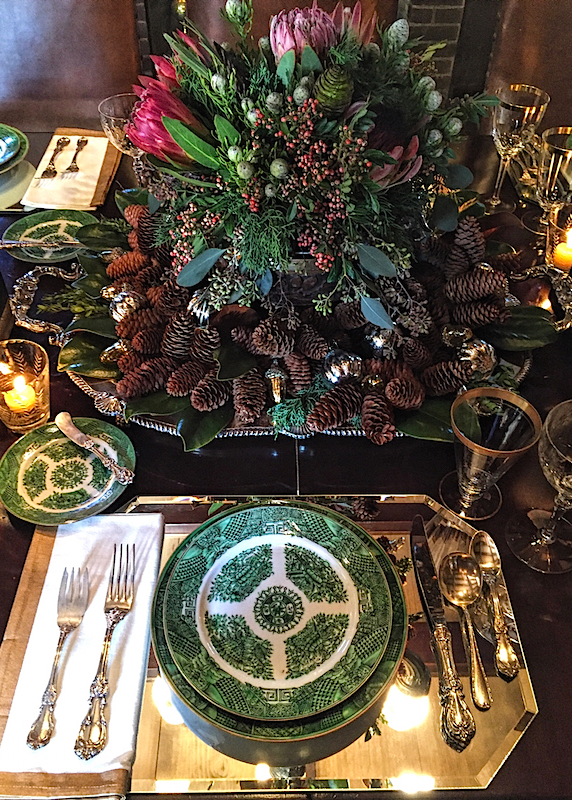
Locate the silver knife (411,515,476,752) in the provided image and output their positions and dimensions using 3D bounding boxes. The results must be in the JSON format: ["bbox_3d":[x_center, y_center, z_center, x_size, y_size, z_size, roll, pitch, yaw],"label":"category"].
[{"bbox_3d":[0.147,0.215,0.660,0.026,0.014,0.242,0,46,-1],"label":"silver knife"}]

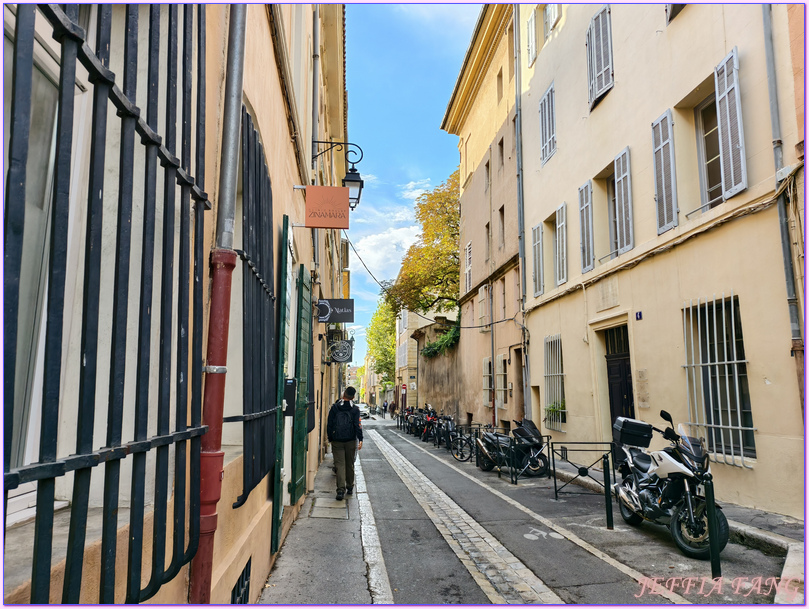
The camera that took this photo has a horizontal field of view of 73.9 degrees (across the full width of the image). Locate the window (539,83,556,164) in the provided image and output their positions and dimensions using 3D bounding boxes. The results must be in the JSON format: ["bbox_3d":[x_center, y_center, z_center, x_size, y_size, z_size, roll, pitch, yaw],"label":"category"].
[{"bbox_3d":[4.170,-5.199,15.656,0.100,2.070,1.100,1,-9,-6],"label":"window"}]

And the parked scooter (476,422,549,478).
[{"bbox_3d":[2.386,3.164,12.206,2.100,1.280,0.780,-9,-13,44],"label":"parked scooter"}]

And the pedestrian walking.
[{"bbox_3d":[-0.931,2.194,8.599,0.560,1.732,0.500,1,-9,-6],"label":"pedestrian walking"}]

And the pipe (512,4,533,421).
[{"bbox_3d":[3.855,-3.466,17.670,0.160,14.600,0.200,1,-9,-6],"label":"pipe"}]

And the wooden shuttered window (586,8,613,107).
[{"bbox_3d":[4.488,-5.675,12.375,0.150,2.070,1.170,1,-9,-6],"label":"wooden shuttered window"}]

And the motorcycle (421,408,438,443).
[{"bbox_3d":[1.205,5.128,22.675,0.800,1.220,2.050,-4,-11,27],"label":"motorcycle"}]

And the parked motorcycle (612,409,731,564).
[{"bbox_3d":[2.982,2.025,6.299,0.820,1.400,2.220,1,-9,0],"label":"parked motorcycle"}]

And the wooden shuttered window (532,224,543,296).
[{"bbox_3d":[4.008,-1.323,16.171,0.080,2.130,0.660,1,-9,-6],"label":"wooden shuttered window"}]

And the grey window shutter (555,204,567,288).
[{"bbox_3d":[4.595,-1.738,15.673,0.055,2.370,0.630,2,-10,-5],"label":"grey window shutter"}]

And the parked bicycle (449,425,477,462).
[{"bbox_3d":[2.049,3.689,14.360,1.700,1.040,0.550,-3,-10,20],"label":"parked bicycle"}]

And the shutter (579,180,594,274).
[{"bbox_3d":[4.231,-1.783,12.492,0.060,2.100,0.550,2,-10,-6],"label":"shutter"}]

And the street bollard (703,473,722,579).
[{"bbox_3d":[2.772,1.992,4.864,0.085,0.910,0.085,1,-9,-6],"label":"street bollard"}]

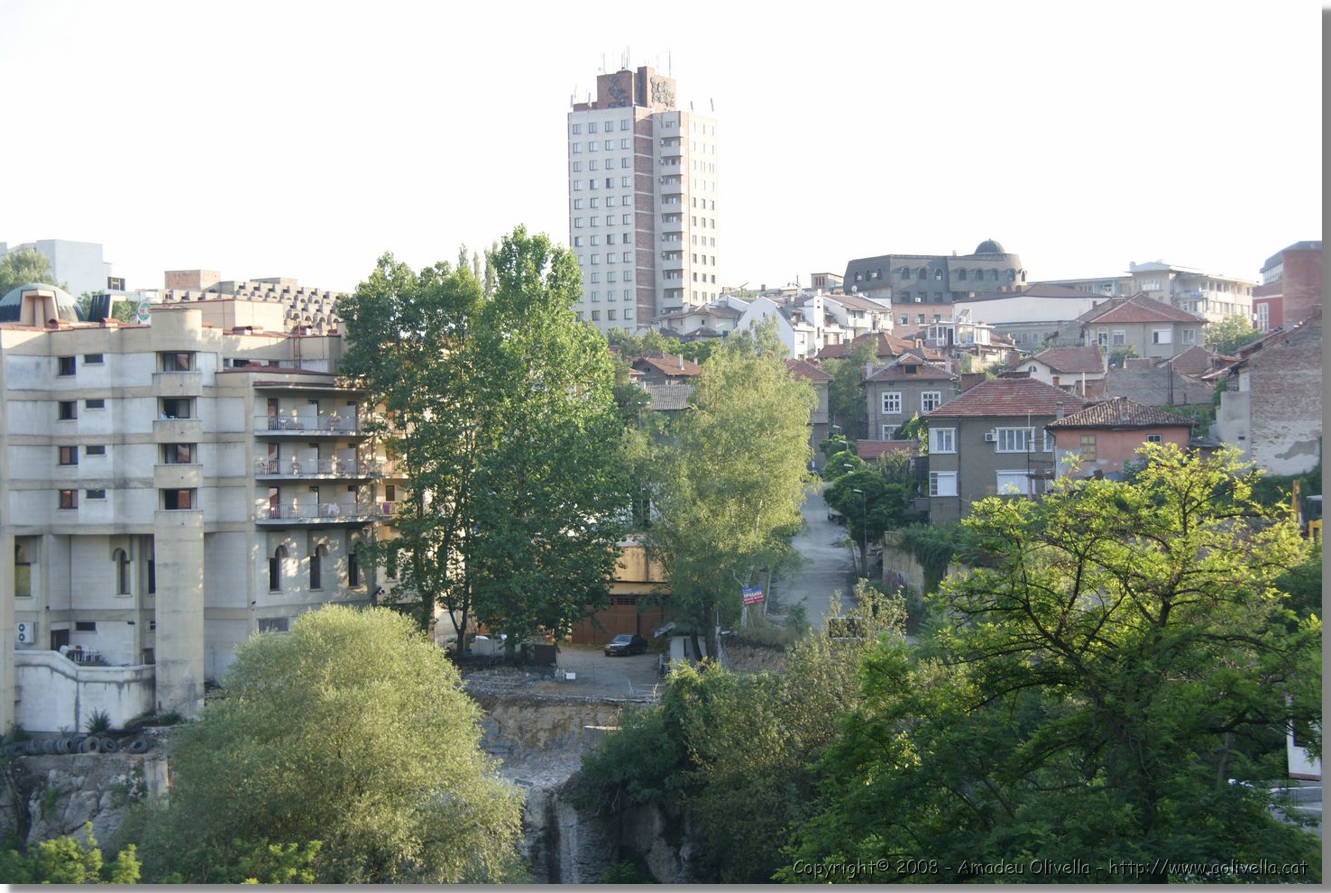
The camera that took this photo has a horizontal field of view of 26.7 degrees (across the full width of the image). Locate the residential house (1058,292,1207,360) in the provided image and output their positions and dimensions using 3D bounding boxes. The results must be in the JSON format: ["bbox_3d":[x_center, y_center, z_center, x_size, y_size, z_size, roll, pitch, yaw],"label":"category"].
[{"bbox_3d":[49.870,-12.370,299.000,15.500,8.120,11.000,-1,-1,3],"label":"residential house"}]

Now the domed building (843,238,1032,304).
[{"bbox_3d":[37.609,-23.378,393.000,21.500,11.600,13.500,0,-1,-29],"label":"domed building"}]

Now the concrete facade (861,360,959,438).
[{"bbox_3d":[21.938,-3.759,251.000,8.600,8.200,7.000,-1,-1,9],"label":"concrete facade"}]

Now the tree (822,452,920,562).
[{"bbox_3d":[15.230,5.110,209.000,6.800,8.910,6.400,-1,-1,0],"label":"tree"}]

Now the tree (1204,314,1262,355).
[{"bbox_3d":[56.982,-10.568,281.000,5.800,5.400,5.400,-1,-1,6],"label":"tree"}]

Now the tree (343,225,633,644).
[{"bbox_3d":[-12.260,-0.370,191.000,20.000,29.030,15.000,-1,-1,0],"label":"tree"}]

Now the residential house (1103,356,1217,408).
[{"bbox_3d":[44.190,-5.580,250.000,9.600,4.810,8.000,-1,-1,0],"label":"residential house"}]

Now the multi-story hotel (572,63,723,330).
[{"bbox_3d":[-3.240,-37.070,442.840,19.000,46.190,15.000,-1,-1,32],"label":"multi-story hotel"}]

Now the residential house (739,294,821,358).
[{"bbox_3d":[14.300,-14.400,350.000,7.800,8.500,7.300,-1,0,30],"label":"residential house"}]

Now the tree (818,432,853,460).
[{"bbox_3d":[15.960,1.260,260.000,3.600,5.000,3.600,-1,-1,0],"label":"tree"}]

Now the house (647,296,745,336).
[{"bbox_3d":[3.900,-15.900,356.000,12.200,6.200,9.500,-1,0,0],"label":"house"}]

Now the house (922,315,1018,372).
[{"bbox_3d":[36.480,-11.903,335.000,9.600,7.600,8.000,0,-1,-24],"label":"house"}]

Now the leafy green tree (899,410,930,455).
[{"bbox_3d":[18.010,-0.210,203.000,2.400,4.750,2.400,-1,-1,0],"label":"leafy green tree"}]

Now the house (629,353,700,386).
[{"bbox_3d":[-0.124,-6.687,274.000,6.300,4.900,7.400,0,-1,-30],"label":"house"}]

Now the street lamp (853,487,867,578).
[{"bbox_3d":[13.620,6.010,196.000,0.950,6.360,0.250,-1,0,3],"label":"street lamp"}]

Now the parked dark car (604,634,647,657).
[{"bbox_3d":[-2.783,14.170,199.500,1.720,1.430,4.200,-1,-1,20],"label":"parked dark car"}]

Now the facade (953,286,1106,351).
[{"bbox_3d":[45.700,-16.200,350.000,14.000,8.000,14.500,0,0,-29],"label":"facade"}]

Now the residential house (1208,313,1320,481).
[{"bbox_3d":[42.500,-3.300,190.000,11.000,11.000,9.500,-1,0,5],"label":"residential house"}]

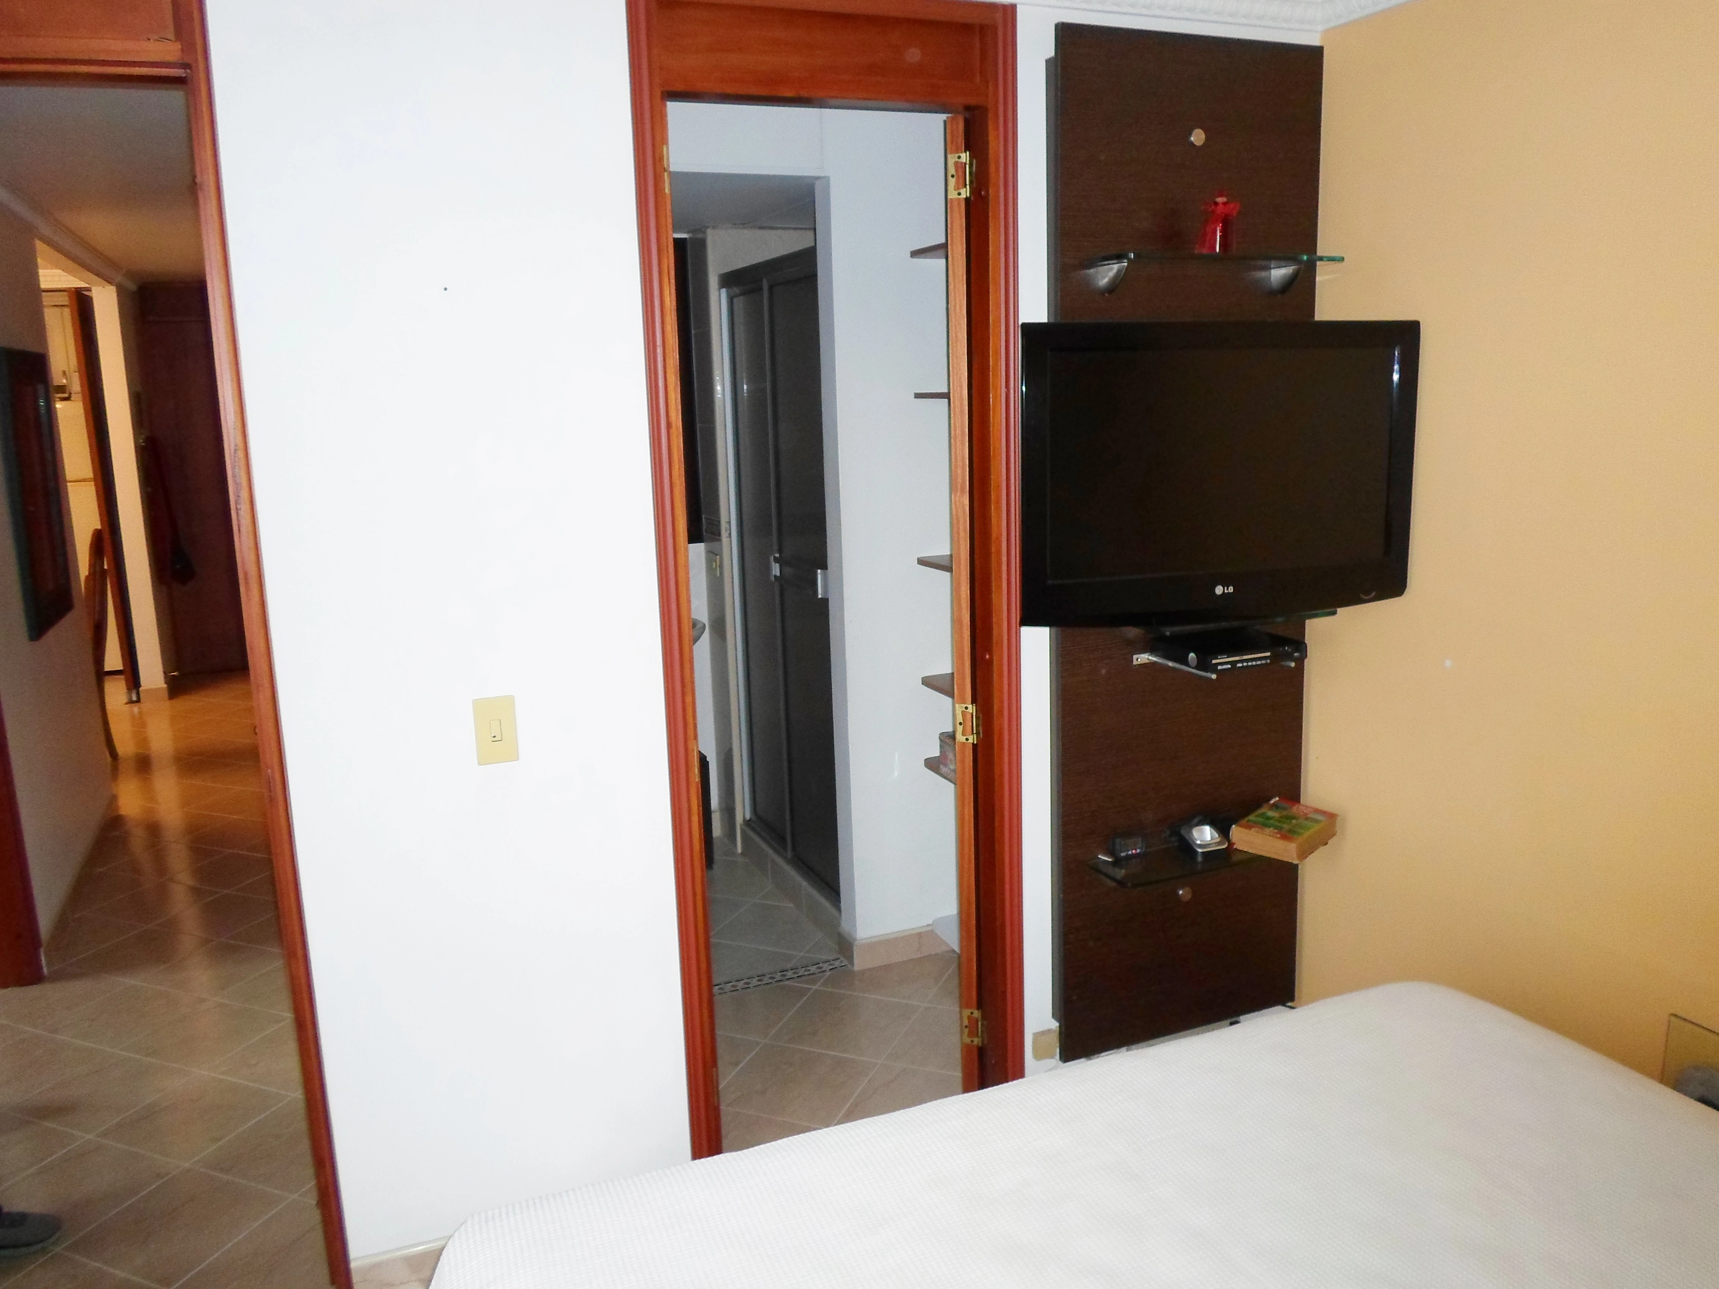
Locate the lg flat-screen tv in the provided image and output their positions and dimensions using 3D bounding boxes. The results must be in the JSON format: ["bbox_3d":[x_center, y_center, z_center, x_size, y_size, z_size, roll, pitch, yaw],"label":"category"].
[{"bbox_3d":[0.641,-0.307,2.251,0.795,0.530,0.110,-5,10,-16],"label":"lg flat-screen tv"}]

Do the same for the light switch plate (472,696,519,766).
[{"bbox_3d":[-0.637,0.152,2.179,0.069,0.117,0.011,-5,11,-20],"label":"light switch plate"}]

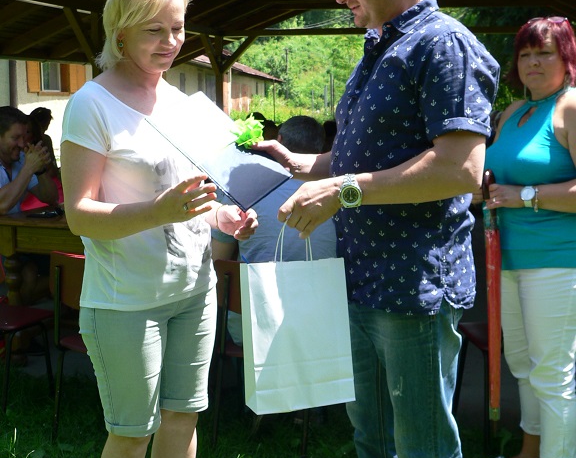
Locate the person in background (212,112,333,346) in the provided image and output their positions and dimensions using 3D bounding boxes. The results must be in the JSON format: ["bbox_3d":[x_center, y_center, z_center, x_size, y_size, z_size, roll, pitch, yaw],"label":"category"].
[{"bbox_3d":[0.051,0.196,3.285,0.580,1.290,0.700,1,9,16],"label":"person in background"}]

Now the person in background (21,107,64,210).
[{"bbox_3d":[-1.520,-0.040,4.944,0.500,1.320,0.650,2,9,20],"label":"person in background"}]

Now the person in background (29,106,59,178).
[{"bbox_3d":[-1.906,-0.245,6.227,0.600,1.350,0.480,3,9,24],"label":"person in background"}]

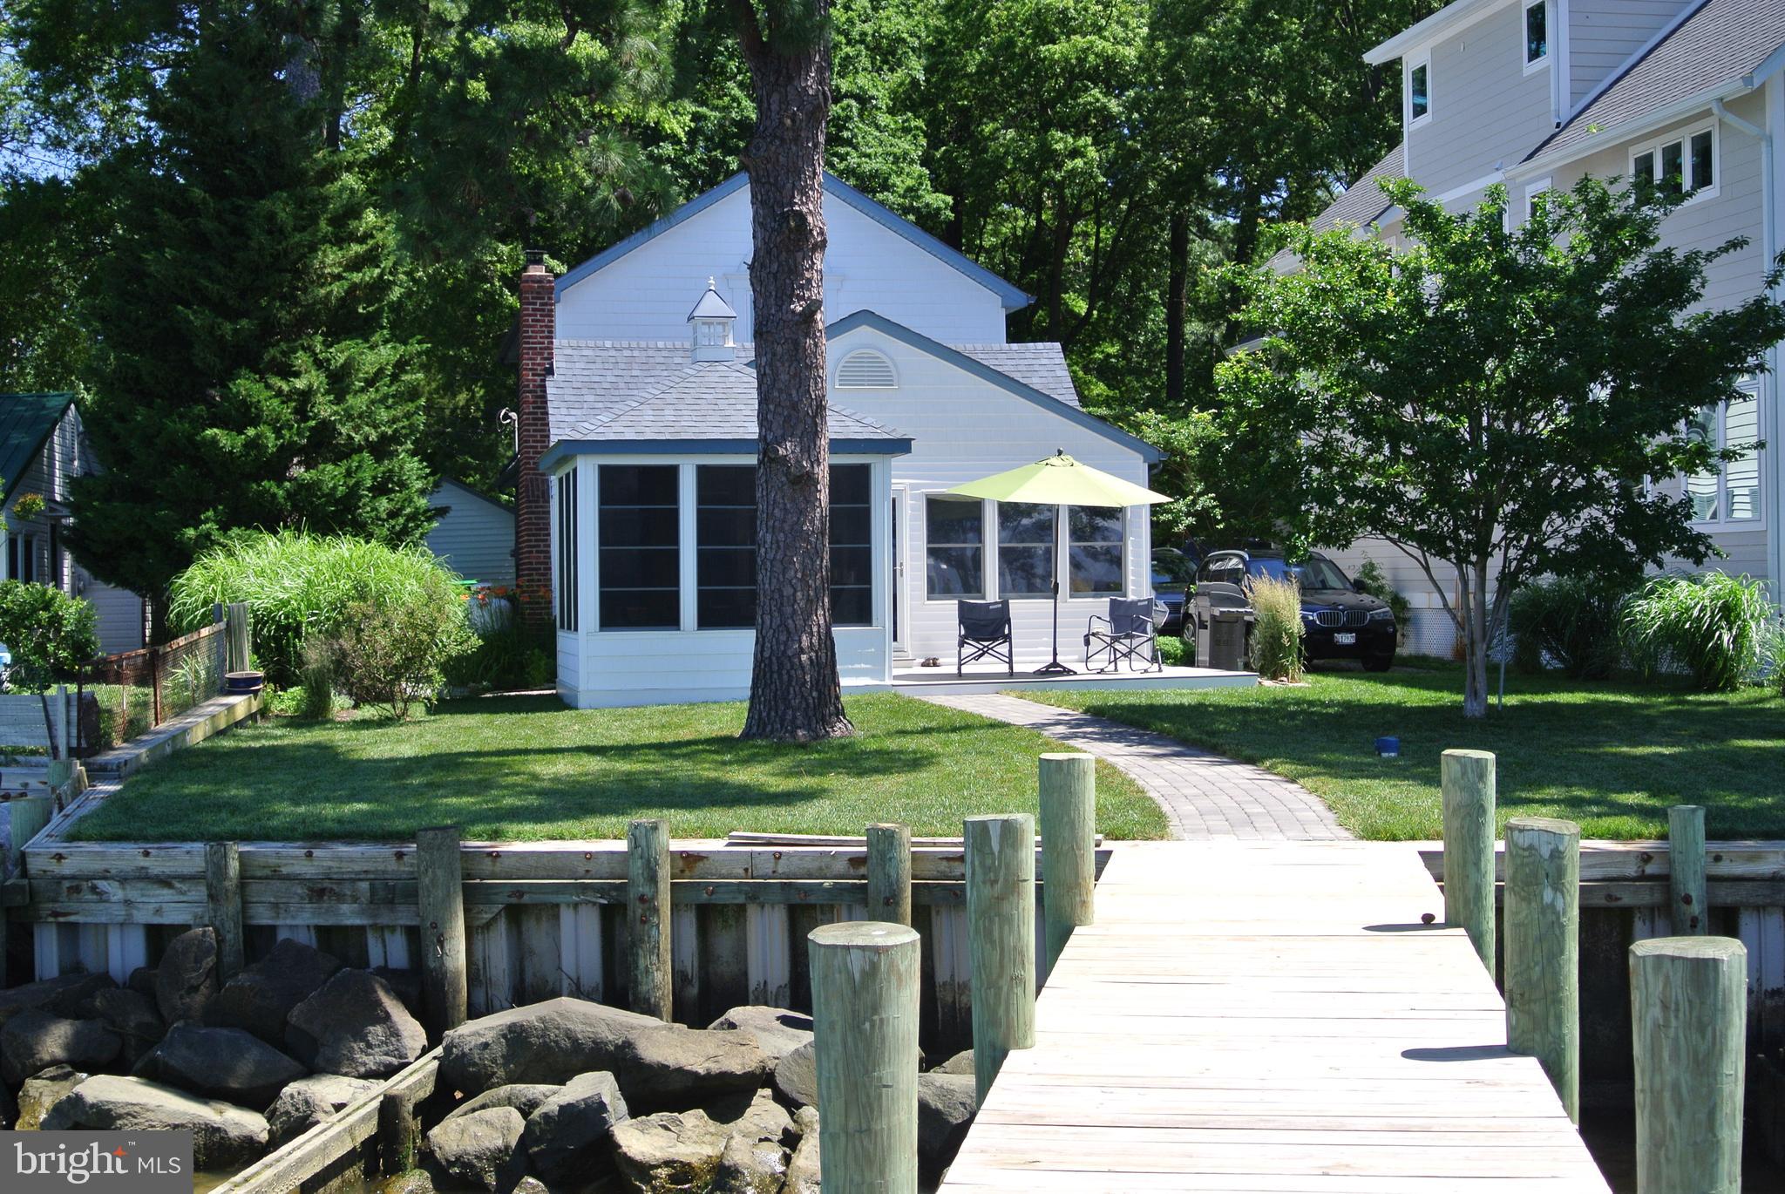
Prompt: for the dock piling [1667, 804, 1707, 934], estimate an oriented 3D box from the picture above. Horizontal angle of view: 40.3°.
[{"bbox_3d":[4.617,1.795,14.130,0.212,1.150,0.212,-1,0,0],"label":"dock piling"}]

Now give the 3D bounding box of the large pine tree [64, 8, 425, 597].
[{"bbox_3d":[-9.900,-4.800,37.500,5.600,11.800,5.600,-1,0,0],"label":"large pine tree"}]

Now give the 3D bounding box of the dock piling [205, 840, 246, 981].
[{"bbox_3d":[-4.142,2.050,15.100,0.213,1.050,0.213,-1,0,0],"label":"dock piling"}]

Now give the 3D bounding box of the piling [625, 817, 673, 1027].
[{"bbox_3d":[-1.477,2.040,14.800,0.252,1.350,0.252,-1,0,0],"label":"piling"}]

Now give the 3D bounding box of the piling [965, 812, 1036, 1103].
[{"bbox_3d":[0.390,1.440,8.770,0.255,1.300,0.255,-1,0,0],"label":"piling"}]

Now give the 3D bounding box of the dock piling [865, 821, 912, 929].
[{"bbox_3d":[-0.017,1.920,14.650,0.255,1.100,0.255,-1,0,0],"label":"dock piling"}]

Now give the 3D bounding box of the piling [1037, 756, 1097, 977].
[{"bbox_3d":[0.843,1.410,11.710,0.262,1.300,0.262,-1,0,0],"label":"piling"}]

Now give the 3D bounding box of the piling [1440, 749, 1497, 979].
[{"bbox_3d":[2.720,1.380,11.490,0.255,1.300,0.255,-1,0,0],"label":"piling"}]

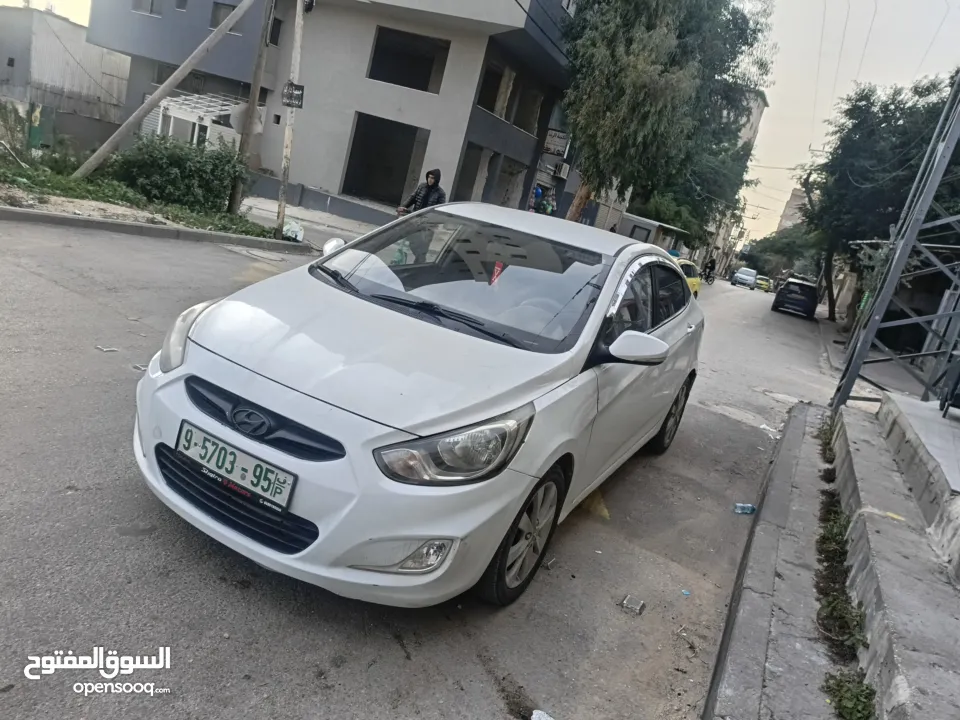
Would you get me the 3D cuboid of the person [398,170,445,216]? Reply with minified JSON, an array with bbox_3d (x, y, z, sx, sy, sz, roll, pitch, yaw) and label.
[{"bbox_3d":[-0.883,-2.148,10.400,0.700,1.650,0.620,1,19,-44],"label":"person"}]

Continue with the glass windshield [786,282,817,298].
[{"bbox_3d":[14.249,-3.080,29.500,1.300,0.450,0.300,20,14,23],"label":"glass windshield"}]

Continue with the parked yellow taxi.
[{"bbox_3d":[4.594,-2.092,17.196,1.750,1.460,4.400,20,14,22],"label":"parked yellow taxi"}]

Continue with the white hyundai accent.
[{"bbox_3d":[0.245,-0.102,4.043,1.740,1.450,4.370,19,15,25],"label":"white hyundai accent"}]

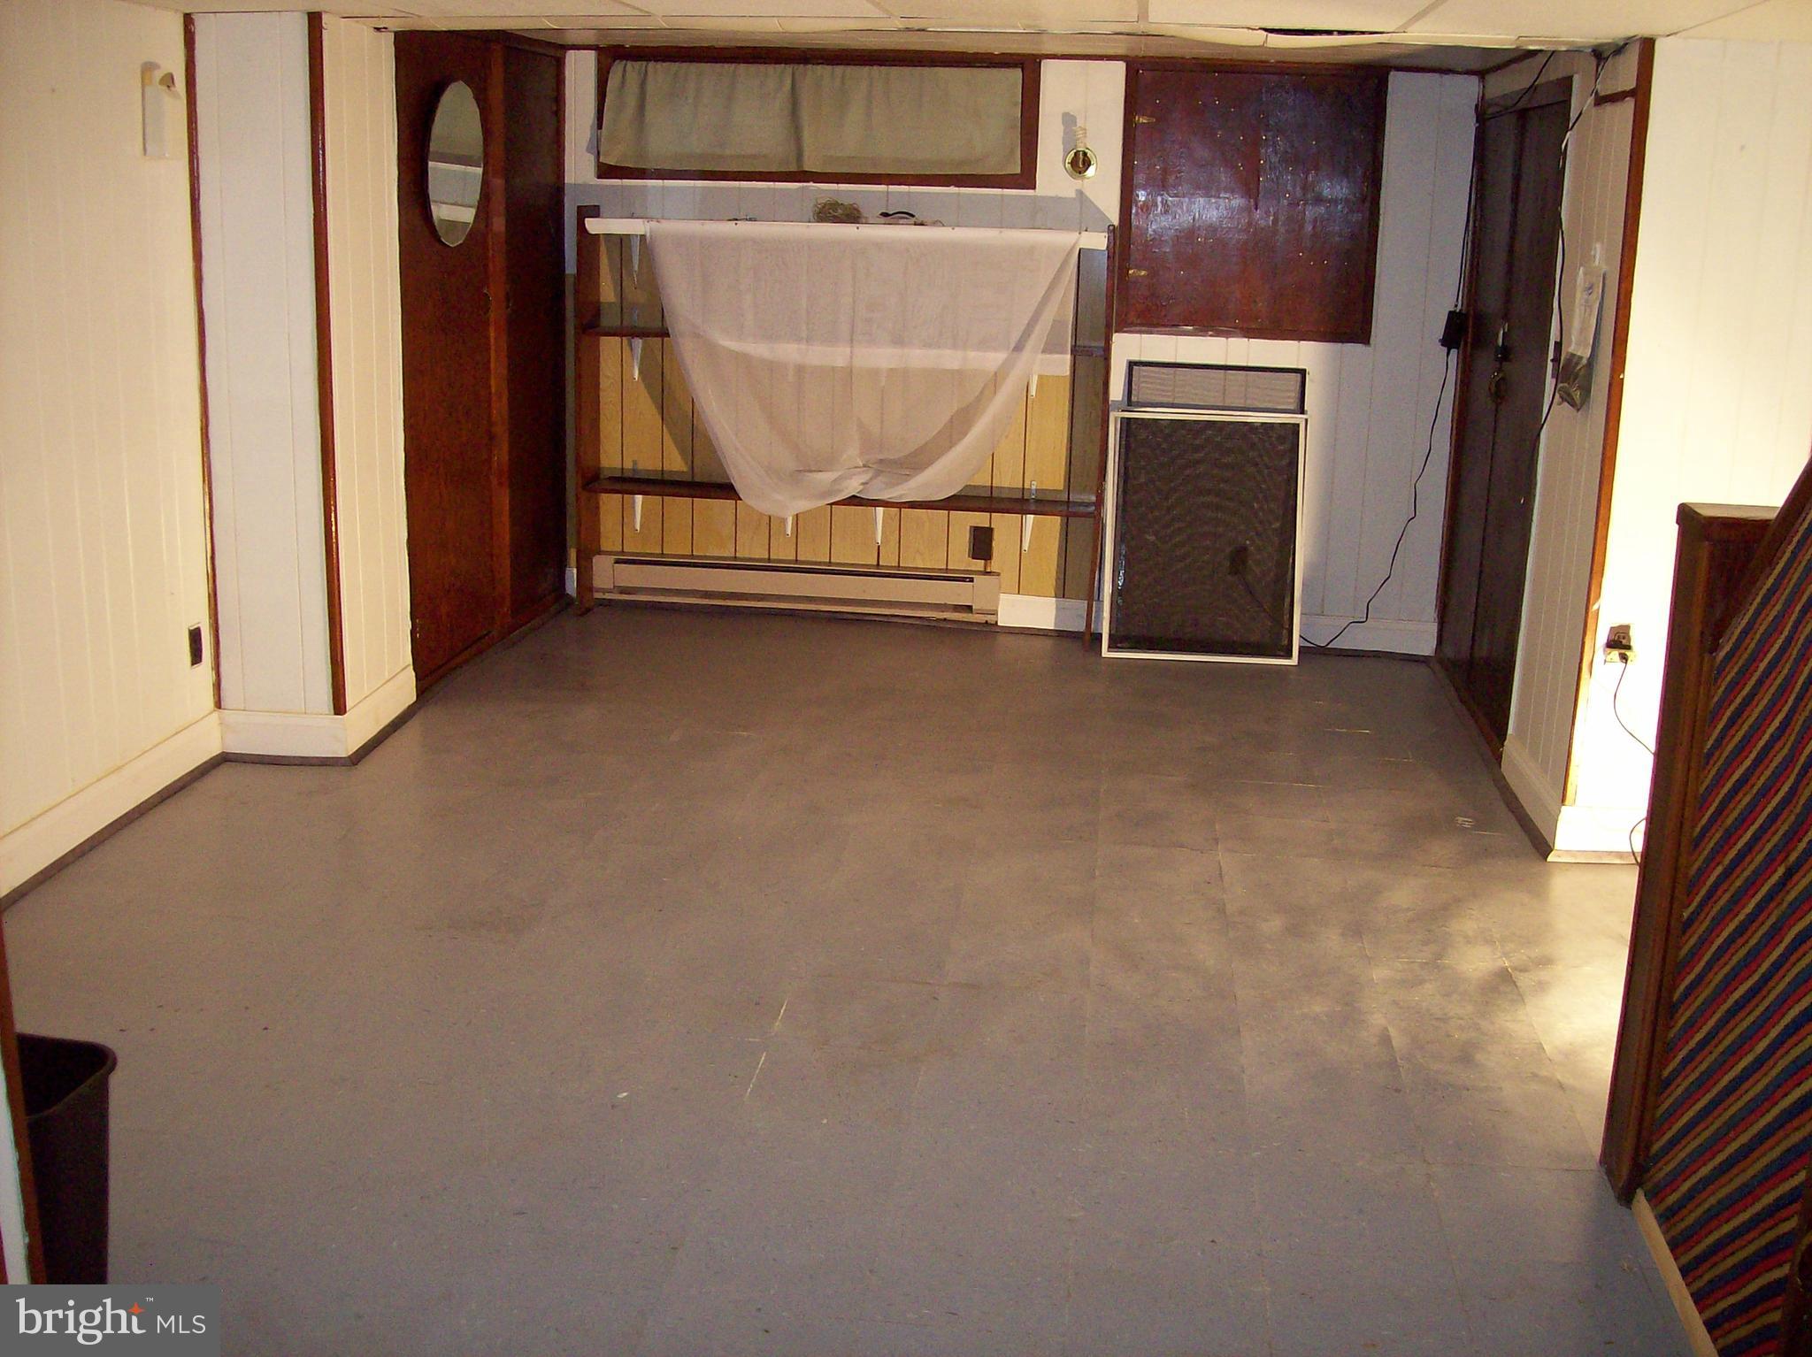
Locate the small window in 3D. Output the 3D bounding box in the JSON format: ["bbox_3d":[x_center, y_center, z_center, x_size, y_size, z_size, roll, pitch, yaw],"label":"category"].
[{"bbox_3d":[-0.327,-1.965,6.643,1.575,0.455,0.080,3,15,6],"label":"small window"}]

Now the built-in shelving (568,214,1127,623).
[{"bbox_3d":[-0.248,-0.917,6.853,1.930,1.505,0.230,3,15,6],"label":"built-in shelving"}]

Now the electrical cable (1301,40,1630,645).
[{"bbox_3d":[1.623,-0.859,5.820,0.500,1.980,1.750,3,15,6],"label":"electrical cable"}]

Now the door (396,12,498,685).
[{"bbox_3d":[-1.463,-1.017,6.036,0.050,1.960,0.810,3,15,6],"label":"door"}]

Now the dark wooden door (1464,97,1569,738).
[{"bbox_3d":[1.881,-0.784,5.731,0.050,1.835,0.640,3,15,6],"label":"dark wooden door"}]

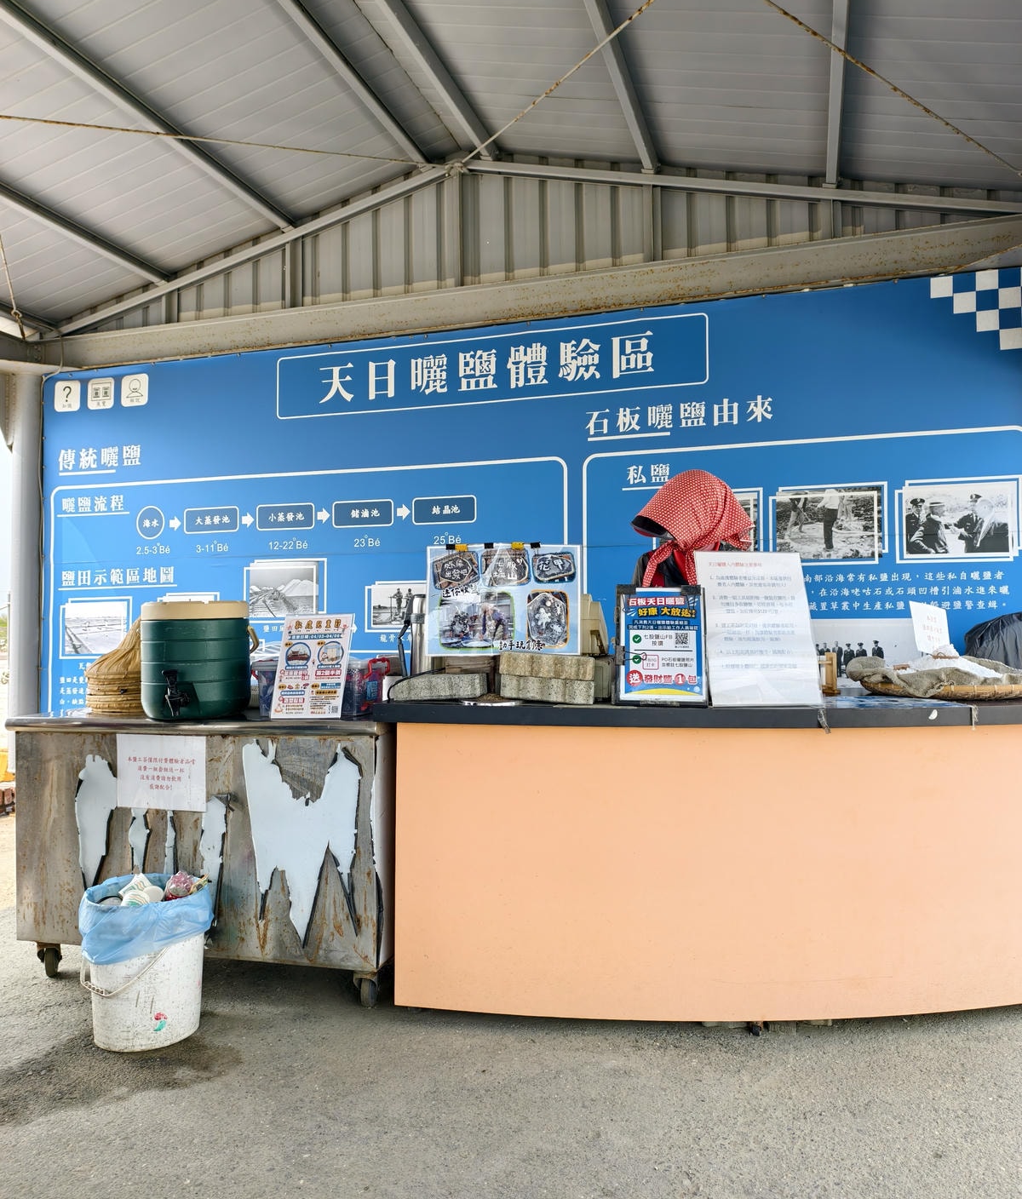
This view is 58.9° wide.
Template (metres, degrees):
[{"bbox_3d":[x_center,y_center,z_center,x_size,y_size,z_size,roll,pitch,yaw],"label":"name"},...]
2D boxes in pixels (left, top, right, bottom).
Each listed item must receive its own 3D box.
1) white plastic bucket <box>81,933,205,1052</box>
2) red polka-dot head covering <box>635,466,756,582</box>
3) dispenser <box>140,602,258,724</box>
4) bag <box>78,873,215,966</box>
[{"bbox_3d":[-0.950,0.942,2.370,0.300,0.360,0.300,-1,-2,0],"label":"white plastic bucket"},{"bbox_3d":[0.577,-0.230,2.870,0.360,0.345,0.280,1,-2,-37],"label":"red polka-dot head covering"},{"bbox_3d":[-0.925,0.178,2.645,0.325,0.338,0.345,-1,-2,9],"label":"dispenser"},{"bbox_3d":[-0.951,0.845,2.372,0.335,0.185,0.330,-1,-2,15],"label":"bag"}]

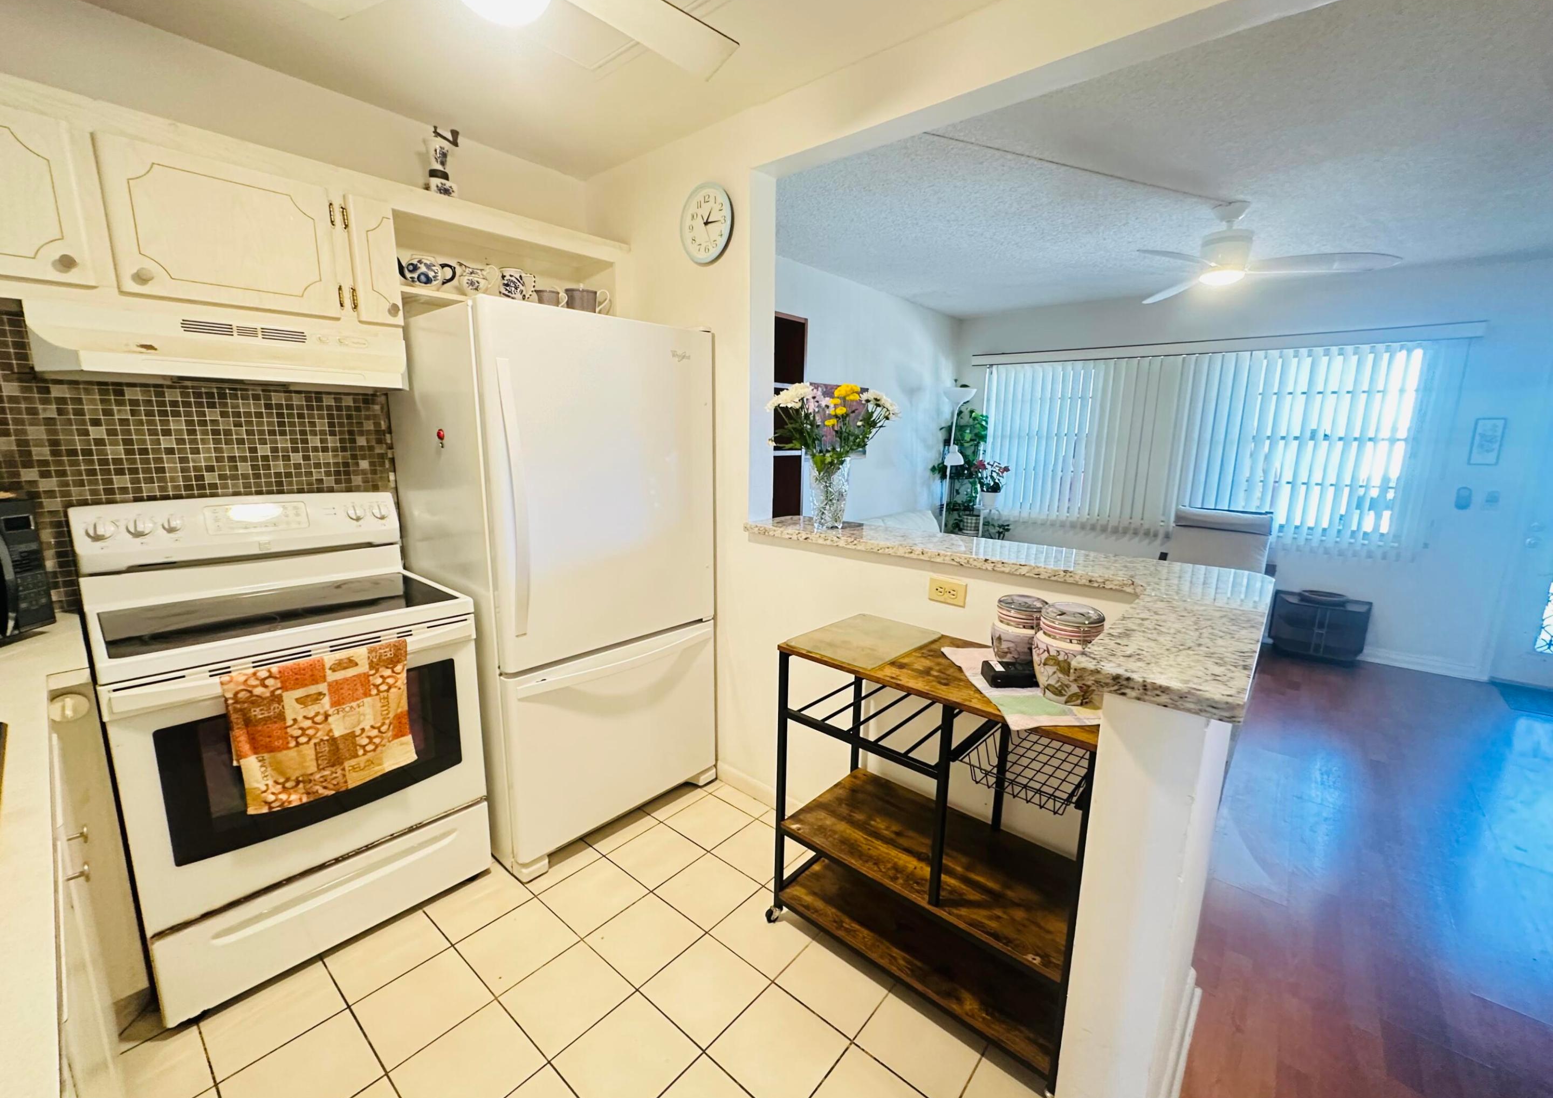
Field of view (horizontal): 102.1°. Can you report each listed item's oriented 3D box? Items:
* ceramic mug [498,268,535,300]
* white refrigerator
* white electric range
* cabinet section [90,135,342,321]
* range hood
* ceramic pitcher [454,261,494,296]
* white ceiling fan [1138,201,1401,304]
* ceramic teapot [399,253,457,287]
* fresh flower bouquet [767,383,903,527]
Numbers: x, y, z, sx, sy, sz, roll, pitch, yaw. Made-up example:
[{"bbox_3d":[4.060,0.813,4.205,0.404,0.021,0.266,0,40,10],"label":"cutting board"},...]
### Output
[{"bbox_3d":[-0.955,-0.953,2.313,0.105,0.142,0.145,10,14,39],"label":"ceramic mug"},{"bbox_3d":[-0.788,0.091,2.353,0.818,1.765,0.833,11,15,41],"label":"white refrigerator"},{"bbox_3d":[-1.388,0.474,1.844,0.678,1.180,0.762,11,15,41],"label":"white electric range"},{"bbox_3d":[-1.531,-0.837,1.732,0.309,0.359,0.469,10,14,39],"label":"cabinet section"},{"bbox_3d":[-1.480,-0.536,1.742,0.459,0.165,0.768,10,14,39],"label":"range hood"},{"bbox_3d":[-1.044,-0.931,2.201,0.110,0.138,0.151,10,14,39],"label":"ceramic pitcher"},{"bbox_3d":[2.000,-1.328,2.724,1.117,0.344,1.117,10,14,39],"label":"white ceiling fan"},{"bbox_3d":[-1.156,-0.903,2.072,0.125,0.128,0.199,10,14,39],"label":"ceramic teapot"},{"bbox_3d":[0.206,-0.325,2.222,0.449,0.513,0.399,2,11,5],"label":"fresh flower bouquet"}]

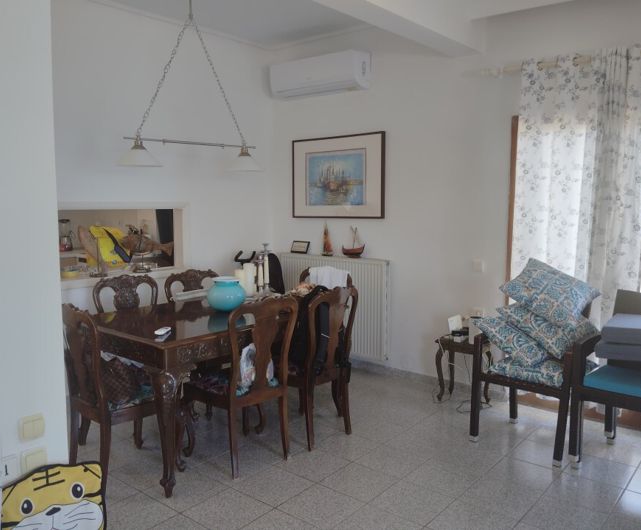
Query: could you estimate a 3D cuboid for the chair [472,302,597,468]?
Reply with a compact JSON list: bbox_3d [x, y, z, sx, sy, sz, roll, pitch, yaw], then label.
[{"bbox_3d":[1.378,0.694,3.652,0.590,0.890,0.580,6,9,44],"label":"chair"}]

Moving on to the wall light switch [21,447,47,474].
[{"bbox_3d":[-0.944,0.647,1.880,0.012,0.081,0.081,5,7,39],"label":"wall light switch"}]

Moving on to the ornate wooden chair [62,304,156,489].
[{"bbox_3d":[-1.119,0.673,3.186,0.520,1.010,0.560,5,7,39],"label":"ornate wooden chair"}]

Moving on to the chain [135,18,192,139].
[{"bbox_3d":[-0.932,-1.135,3.432,0.030,0.770,0.410,5,8,39],"label":"chain"}]

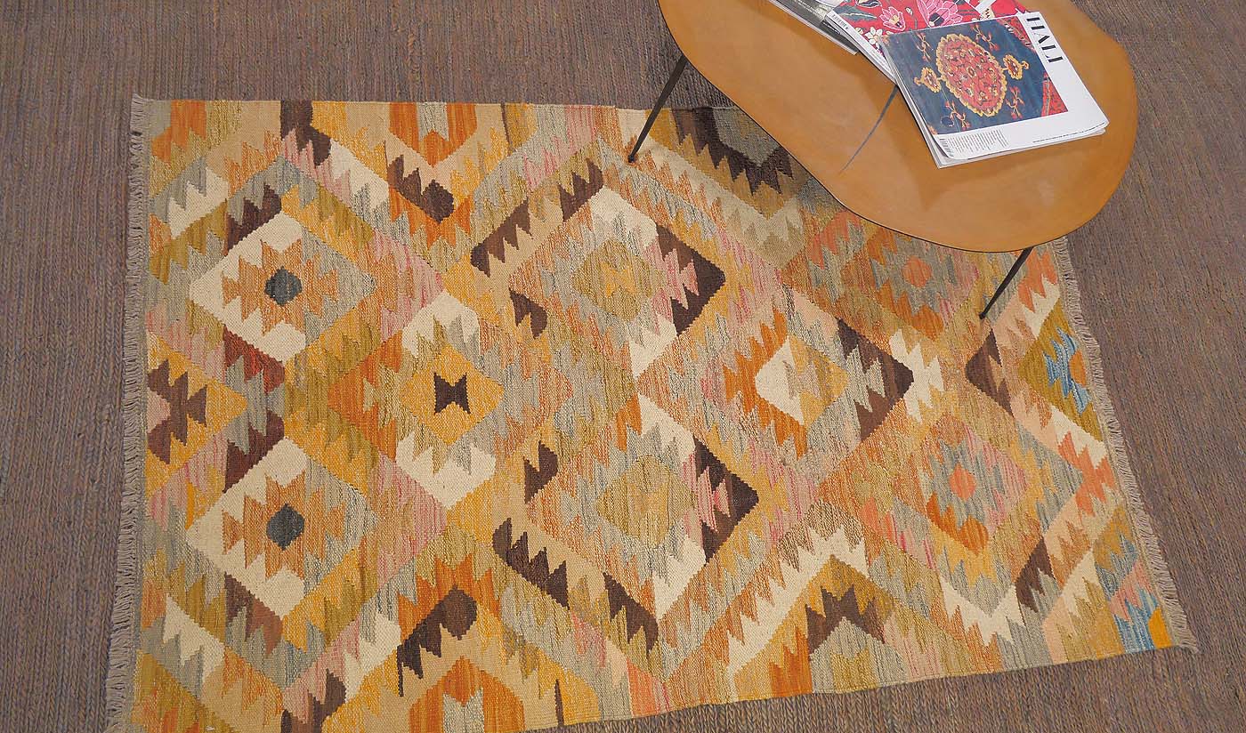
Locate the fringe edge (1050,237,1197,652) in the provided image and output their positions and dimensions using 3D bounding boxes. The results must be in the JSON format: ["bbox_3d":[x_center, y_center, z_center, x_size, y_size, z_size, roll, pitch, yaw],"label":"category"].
[{"bbox_3d":[0.926,-0.020,1.972,0.056,0.010,1.122,-2,69,-13],"label":"fringe edge"}]

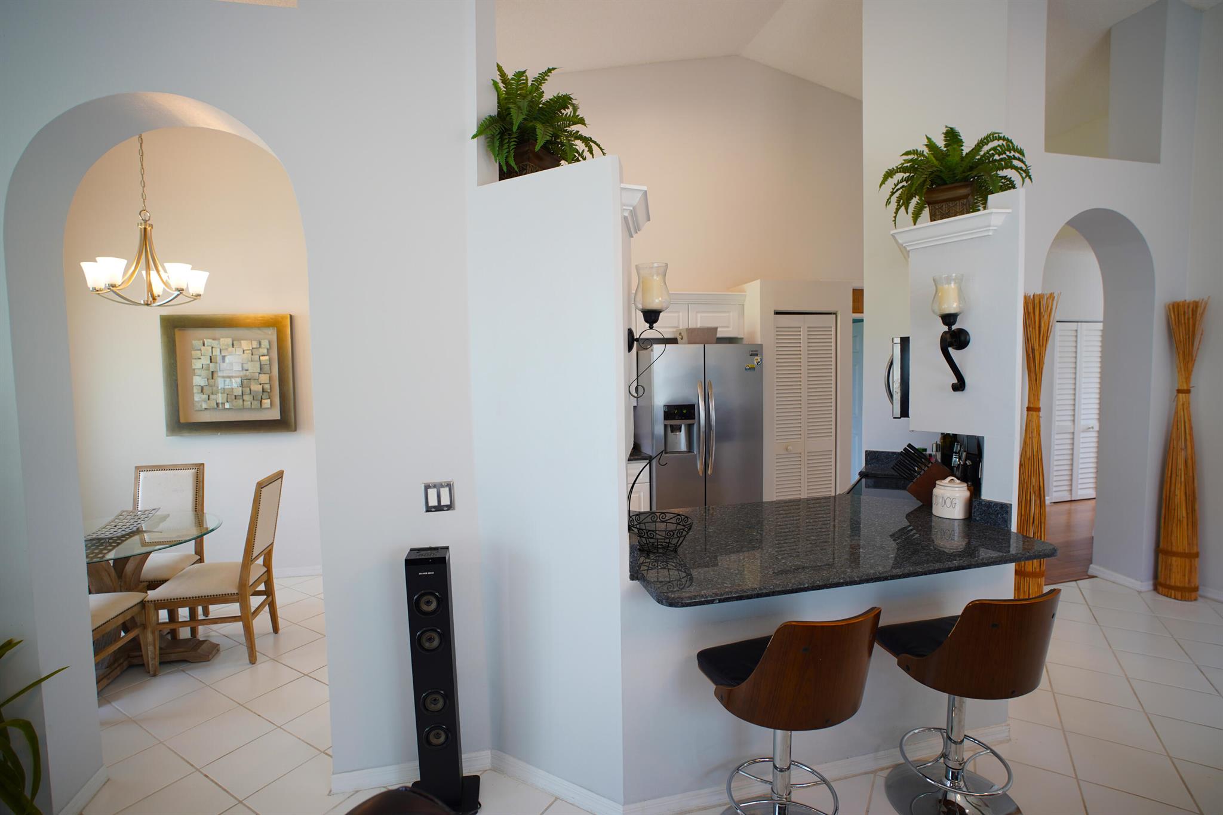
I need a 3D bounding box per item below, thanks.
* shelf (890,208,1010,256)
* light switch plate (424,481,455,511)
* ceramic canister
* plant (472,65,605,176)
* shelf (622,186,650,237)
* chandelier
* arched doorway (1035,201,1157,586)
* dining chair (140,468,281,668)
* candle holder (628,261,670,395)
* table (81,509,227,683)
[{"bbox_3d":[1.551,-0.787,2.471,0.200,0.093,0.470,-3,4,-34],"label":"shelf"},{"bbox_3d":[-0.662,0.344,2.093,0.115,0.115,0.010,-2,3,-14],"label":"light switch plate"},{"bbox_3d":[1.623,0.424,2.590,0.148,0.190,0.148,-2,4,-13],"label":"ceramic canister"},{"bbox_3d":[-0.300,-1.148,2.255,0.520,0.585,0.500,-1,3,-5],"label":"plant"},{"bbox_3d":[0.093,-0.697,1.985,0.090,0.090,0.400,-1,3,7],"label":"shelf"},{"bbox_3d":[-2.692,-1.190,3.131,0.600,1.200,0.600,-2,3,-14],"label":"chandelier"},{"bbox_3d":[3.265,-0.006,3.858,1.020,2.660,0.340,-2,4,-13],"label":"arched doorway"},{"bbox_3d":[-2.260,0.917,3.151,0.585,1.015,0.470,-2,3,-13],"label":"dining chair"},{"bbox_3d":[0.132,-0.273,1.930,0.155,0.475,0.135,-1,3,7],"label":"candle holder"},{"bbox_3d":[-2.876,1.104,3.128,1.140,0.745,1.140,-2,4,-13],"label":"table"}]

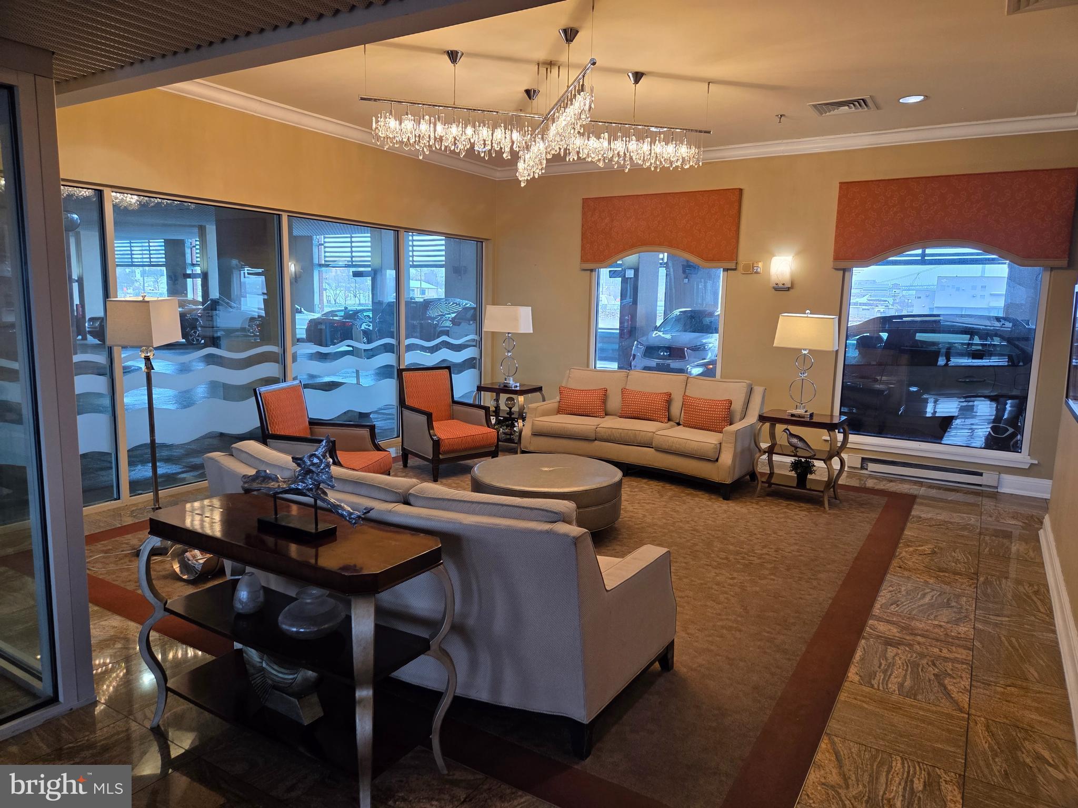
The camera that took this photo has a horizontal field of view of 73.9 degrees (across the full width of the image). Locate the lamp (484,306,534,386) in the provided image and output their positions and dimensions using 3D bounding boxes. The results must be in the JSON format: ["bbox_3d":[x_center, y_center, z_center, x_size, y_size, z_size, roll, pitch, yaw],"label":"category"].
[{"bbox_3d":[-0.316,-0.616,7.482,0.434,0.862,0.283,6,10,32],"label":"lamp"}]

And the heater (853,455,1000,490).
[{"bbox_3d":[3.591,0.641,6.761,1.261,0.181,0.075,6,9,32],"label":"heater"}]

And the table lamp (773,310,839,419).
[{"bbox_3d":[2.173,-0.333,5.871,0.474,0.866,0.203,6,10,33],"label":"table lamp"}]

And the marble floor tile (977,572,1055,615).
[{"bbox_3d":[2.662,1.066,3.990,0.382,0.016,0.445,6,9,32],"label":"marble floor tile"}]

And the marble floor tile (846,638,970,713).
[{"bbox_3d":[1.657,1.207,3.188,0.458,0.015,0.458,6,10,32],"label":"marble floor tile"}]

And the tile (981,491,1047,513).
[{"bbox_3d":[3.993,0.835,6.019,0.458,0.015,0.458,6,10,32],"label":"tile"}]

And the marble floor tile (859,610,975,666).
[{"bbox_3d":[1.901,1.155,3.572,0.458,0.015,0.458,6,10,32],"label":"marble floor tile"}]

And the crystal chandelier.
[{"bbox_3d":[0.054,-1.994,4.932,1.764,0.658,1.764,6,9,32],"label":"crystal chandelier"}]

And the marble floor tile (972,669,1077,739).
[{"bbox_3d":[1.987,1.239,2.956,0.358,0.012,0.456,6,9,32],"label":"marble floor tile"}]

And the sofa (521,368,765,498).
[{"bbox_3d":[0.951,0.192,6.795,2.103,0.947,0.947,6,9,32],"label":"sofa"}]

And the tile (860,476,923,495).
[{"bbox_3d":[3.264,0.753,6.608,0.459,0.012,0.498,6,9,32],"label":"tile"}]

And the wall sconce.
[{"bbox_3d":[2.363,-1.272,6.971,0.176,0.332,0.100,6,9,32],"label":"wall sconce"}]

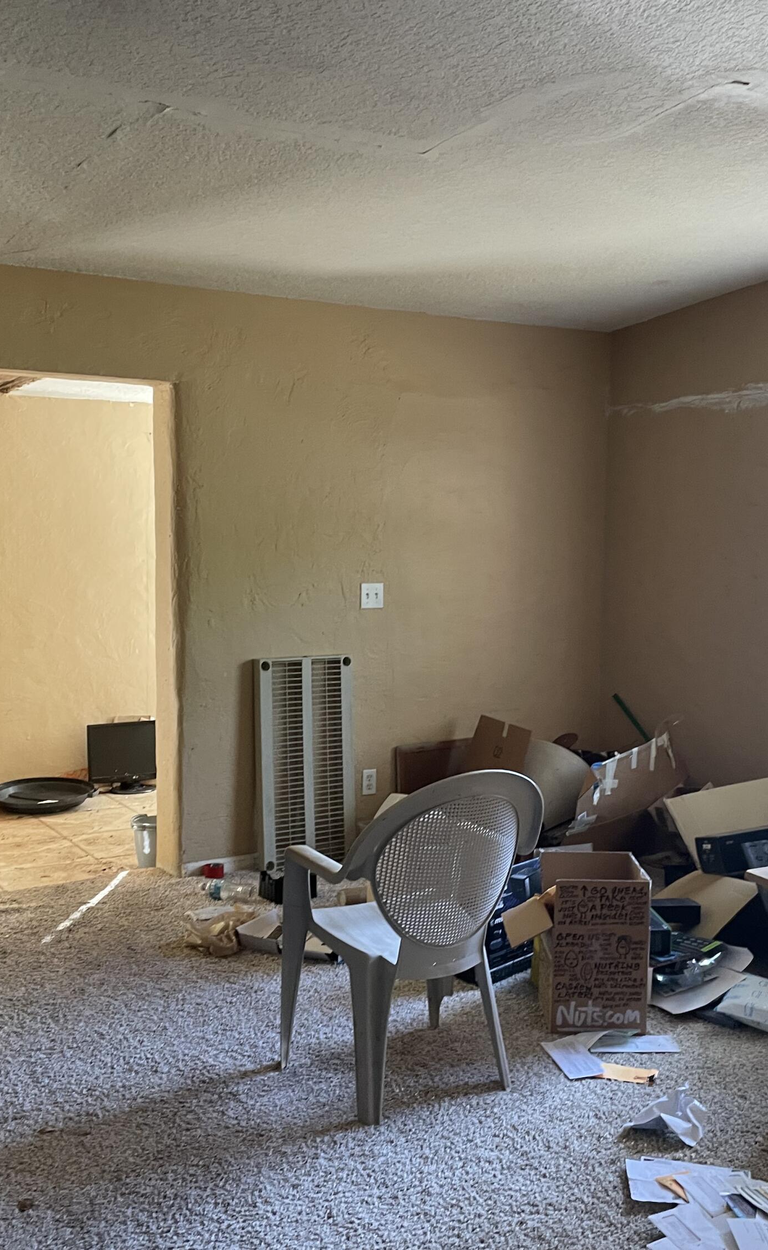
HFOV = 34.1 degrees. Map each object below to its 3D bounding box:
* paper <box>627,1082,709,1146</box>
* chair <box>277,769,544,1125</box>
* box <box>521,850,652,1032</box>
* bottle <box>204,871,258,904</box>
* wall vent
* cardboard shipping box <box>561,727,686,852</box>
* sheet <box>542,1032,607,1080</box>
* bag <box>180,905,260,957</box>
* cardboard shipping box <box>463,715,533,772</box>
[{"bbox_3d":[0.708,1.207,3.120,0.200,0.095,0.170,0,5,0],"label":"paper"},{"bbox_3d":[0.095,0.768,3.263,0.580,0.885,0.620,-2,5,-30],"label":"chair"},{"bbox_3d":[0.629,0.948,3.766,0.275,0.453,0.310,0,5,1],"label":"box"},{"bbox_3d":[-0.607,1.036,4.921,0.210,0.075,0.075,1,5,13],"label":"bottle"},{"bbox_3d":[-0.321,0.582,5.482,0.460,0.900,0.070,-2,5,-32],"label":"wall vent"},{"bbox_3d":[0.930,0.655,4.850,0.380,0.340,0.330,-26,-16,8],"label":"cardboard shipping box"},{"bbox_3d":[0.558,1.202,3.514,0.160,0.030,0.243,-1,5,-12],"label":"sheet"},{"bbox_3d":[-0.580,1.057,4.396,0.270,0.120,0.220,0,5,0],"label":"bag"},{"bbox_3d":[0.440,0.540,5.000,0.220,0.300,0.180,13,-18,13],"label":"cardboard shipping box"}]

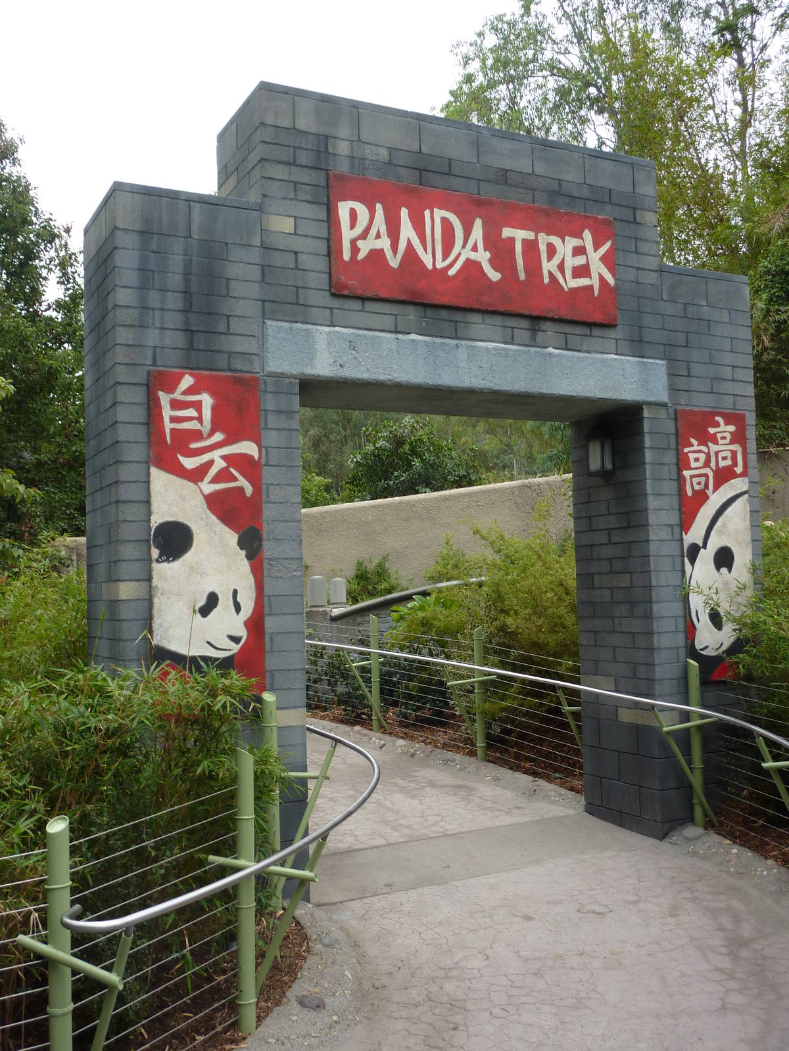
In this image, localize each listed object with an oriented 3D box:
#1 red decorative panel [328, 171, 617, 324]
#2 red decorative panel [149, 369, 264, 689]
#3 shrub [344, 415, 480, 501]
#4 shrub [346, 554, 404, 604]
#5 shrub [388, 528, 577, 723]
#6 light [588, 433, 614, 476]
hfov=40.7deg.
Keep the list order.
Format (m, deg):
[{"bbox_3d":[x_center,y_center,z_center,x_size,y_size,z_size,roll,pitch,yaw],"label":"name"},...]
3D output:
[{"bbox_3d":[0.538,-1.664,6.518,2.040,0.715,0.050,0,-4,-27],"label":"red decorative panel"},{"bbox_3d":[-0.980,0.105,5.605,0.610,1.830,0.050,0,-4,-27],"label":"red decorative panel"},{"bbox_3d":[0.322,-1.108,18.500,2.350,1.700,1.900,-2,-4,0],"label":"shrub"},{"bbox_3d":[-0.236,0.668,13.000,0.750,0.650,0.600,-2,-4,0],"label":"shrub"},{"bbox_3d":[0.894,0.940,10.100,1.950,1.850,1.600,-2,-4,0],"label":"shrub"},{"bbox_3d":[1.426,-0.486,7.357,0.110,0.300,0.185,0,-4,-27],"label":"light"}]

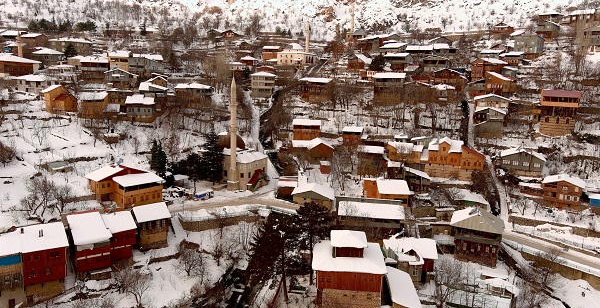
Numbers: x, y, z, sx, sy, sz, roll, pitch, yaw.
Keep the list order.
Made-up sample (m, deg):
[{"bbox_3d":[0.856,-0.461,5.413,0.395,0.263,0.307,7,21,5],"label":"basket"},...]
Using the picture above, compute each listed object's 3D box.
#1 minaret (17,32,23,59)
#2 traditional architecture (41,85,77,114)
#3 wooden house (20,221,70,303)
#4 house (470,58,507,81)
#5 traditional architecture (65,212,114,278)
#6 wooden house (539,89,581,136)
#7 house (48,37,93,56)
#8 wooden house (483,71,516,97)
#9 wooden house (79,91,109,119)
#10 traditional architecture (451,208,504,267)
[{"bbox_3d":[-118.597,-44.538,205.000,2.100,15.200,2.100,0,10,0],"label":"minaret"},{"bbox_3d":[-79.460,-18.116,160.000,7.800,9.080,9.000,-8,12,-39],"label":"traditional architecture"},{"bbox_3d":[-42.059,16.930,79.103,6.500,11.143,9.000,-4,10,-34],"label":"wooden house"},{"bbox_3d":[67.346,-29.675,173.926,10.500,8.682,7.225,-6,11,-42],"label":"house"},{"bbox_3d":[-42.277,18.120,97.000,6.140,9.750,10.000,-6,11,-32],"label":"traditional architecture"},{"bbox_3d":[74.916,-12.157,139.000,8.660,12.300,8.000,6,11,33],"label":"wooden house"},{"bbox_3d":[-112.087,-52.168,236.077,13.769,9.694,12.500,4,9,22],"label":"house"},{"bbox_3d":[71.885,-25.887,175.000,6.950,8.170,8.000,7,12,37],"label":"wooden house"},{"bbox_3d":[-71.556,-16.992,168.441,7.864,9.126,6.500,-1,8,-11],"label":"wooden house"},{"bbox_3d":[36.293,15.954,97.612,9.317,9.192,10.000,6,9,30],"label":"traditional architecture"}]

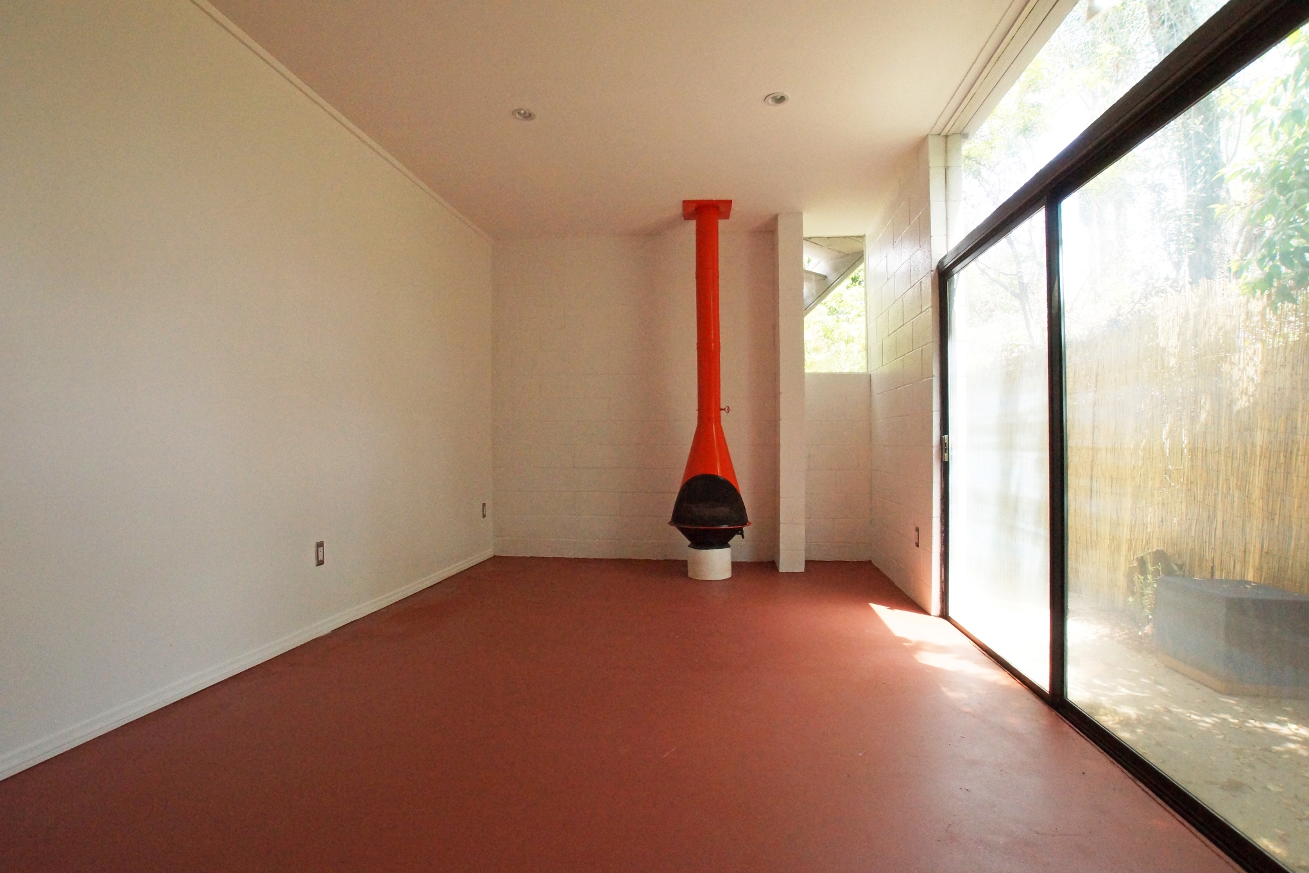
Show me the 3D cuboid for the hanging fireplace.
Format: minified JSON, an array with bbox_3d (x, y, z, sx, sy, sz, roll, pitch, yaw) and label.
[{"bbox_3d":[0.421,-0.459,4.461,0.625,2.578,0.625,0,-1,8],"label":"hanging fireplace"}]

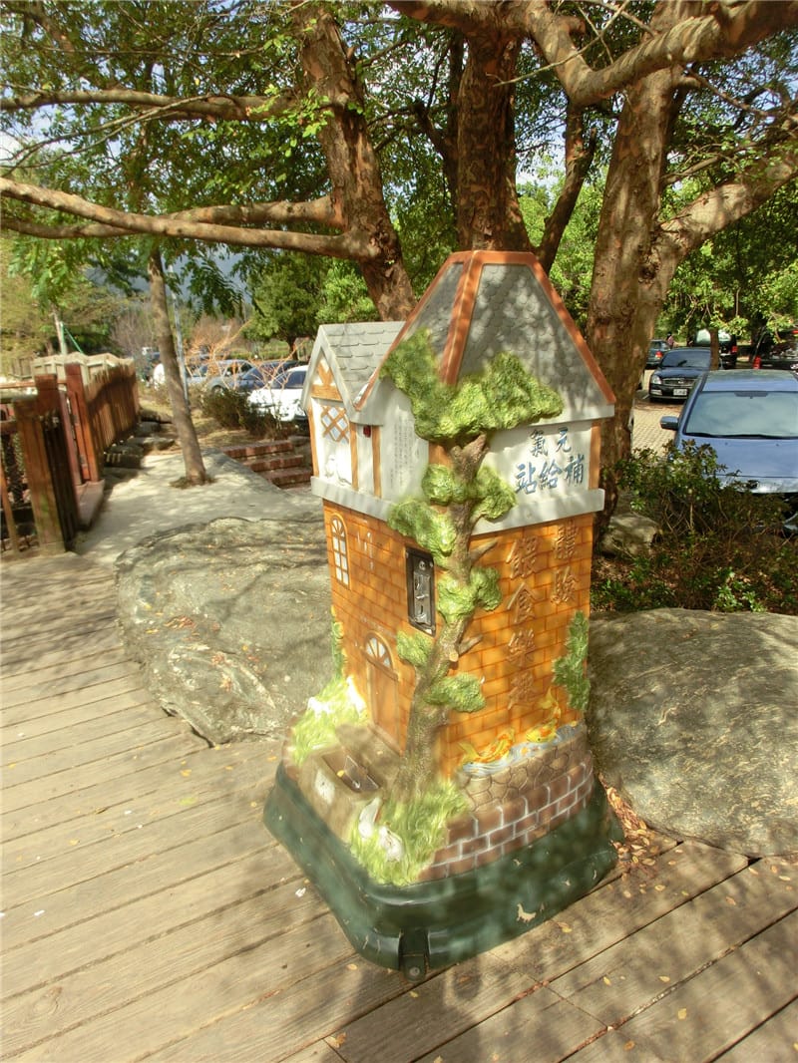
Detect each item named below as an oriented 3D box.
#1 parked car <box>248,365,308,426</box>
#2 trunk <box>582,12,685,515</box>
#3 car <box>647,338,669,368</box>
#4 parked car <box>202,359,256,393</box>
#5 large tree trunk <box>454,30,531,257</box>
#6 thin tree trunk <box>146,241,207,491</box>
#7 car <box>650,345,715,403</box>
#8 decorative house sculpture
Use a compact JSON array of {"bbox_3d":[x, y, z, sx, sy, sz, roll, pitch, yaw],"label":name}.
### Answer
[{"bbox_3d":[-2.340,-3.840,20.400,1.720,1.460,4.400,3,17,18],"label":"parked car"},{"bbox_3d":[1.448,-1.462,4.595,0.410,3.084,0.400,1,16,-1],"label":"trunk"},{"bbox_3d":[14.892,-10.354,43.000,1.720,1.470,4.300,6,18,27],"label":"car"},{"bbox_3d":[-6.640,-5.610,27.700,1.730,1.460,4.500,3,17,19],"label":"parked car"},{"bbox_3d":[0.548,-1.357,4.404,0.380,2.865,0.380,-2,16,0],"label":"large tree trunk"},{"bbox_3d":[-2.071,-1.497,6.846,0.200,2.171,0.200,-5,16,1],"label":"thin tree trunk"},{"bbox_3d":[8.694,-4.865,22.200,1.760,1.470,4.700,4,18,23],"label":"car"},{"bbox_3d":[0.070,0.099,1.994,0.863,1.581,0.971,-13,19,-30],"label":"decorative house sculpture"}]

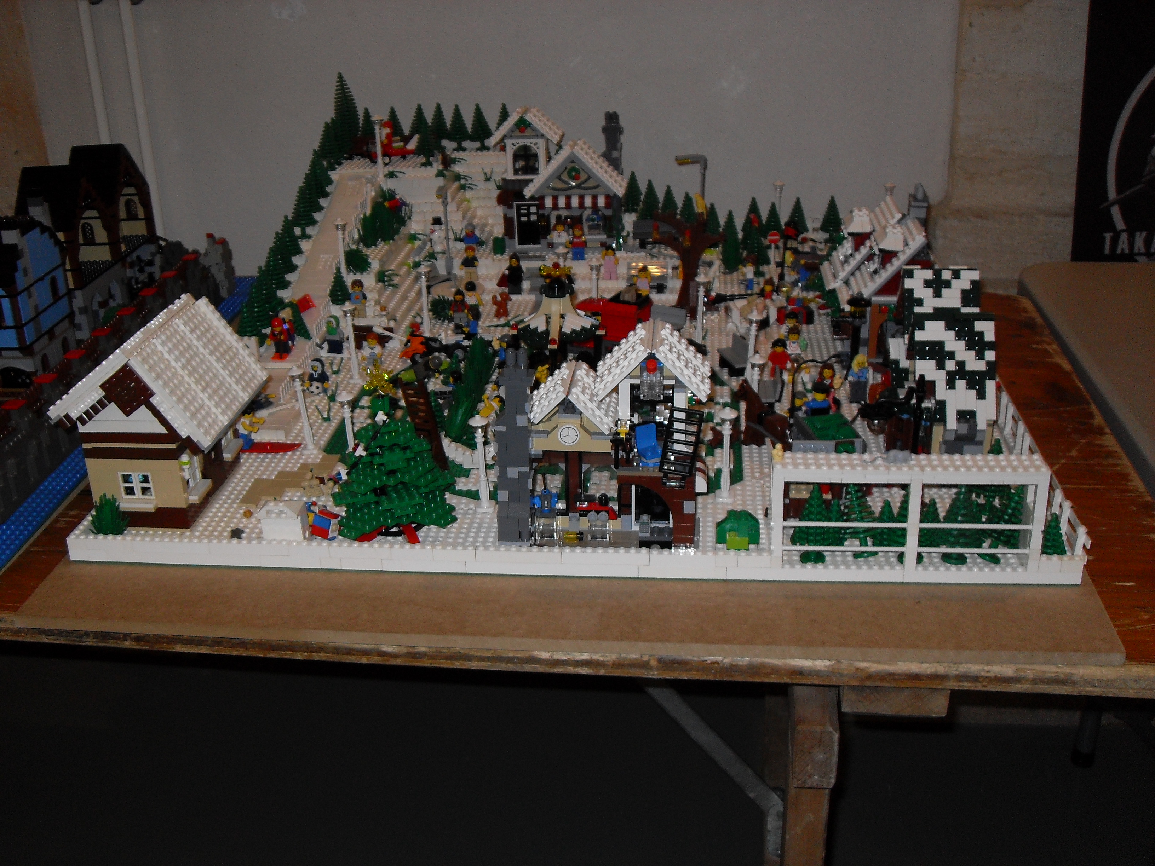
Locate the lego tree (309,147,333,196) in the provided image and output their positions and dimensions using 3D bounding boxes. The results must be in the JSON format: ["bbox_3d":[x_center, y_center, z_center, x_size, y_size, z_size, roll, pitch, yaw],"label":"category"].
[{"bbox_3d":[-0.319,-0.322,1.525,0.030,0.064,0.030,1,23,6],"label":"lego tree"}]

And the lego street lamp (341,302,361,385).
[{"bbox_3d":[-0.230,-0.091,1.250,0.017,0.084,0.017,1,23,6],"label":"lego street lamp"}]

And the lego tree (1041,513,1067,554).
[{"bbox_3d":[0.337,0.073,0.875,0.020,0.037,0.020,1,24,6],"label":"lego tree"}]

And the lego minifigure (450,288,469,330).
[{"bbox_3d":[-0.136,-0.144,1.425,0.023,0.045,0.014,-2,23,1],"label":"lego minifigure"}]

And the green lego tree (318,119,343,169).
[{"bbox_3d":[-0.320,-0.372,1.594,0.033,0.064,0.033,1,23,6],"label":"green lego tree"}]

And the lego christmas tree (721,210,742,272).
[{"bbox_3d":[0.206,-0.262,1.657,0.031,0.072,0.031,1,23,6],"label":"lego christmas tree"}]

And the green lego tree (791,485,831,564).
[{"bbox_3d":[0.167,0.063,0.886,0.029,0.061,0.029,1,24,6],"label":"green lego tree"}]

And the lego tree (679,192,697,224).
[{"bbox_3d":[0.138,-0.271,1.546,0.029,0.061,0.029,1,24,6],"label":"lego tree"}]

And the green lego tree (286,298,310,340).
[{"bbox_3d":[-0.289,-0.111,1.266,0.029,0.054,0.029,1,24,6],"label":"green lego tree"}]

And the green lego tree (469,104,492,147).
[{"bbox_3d":[-0.132,-0.414,1.666,0.033,0.064,0.033,1,23,6],"label":"green lego tree"}]

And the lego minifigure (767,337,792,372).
[{"bbox_3d":[0.196,-0.072,1.197,0.024,0.041,0.014,1,24,6],"label":"lego minifigure"}]

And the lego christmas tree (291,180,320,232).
[{"bbox_3d":[-0.316,-0.255,1.420,0.029,0.063,0.029,1,24,6],"label":"lego christmas tree"}]

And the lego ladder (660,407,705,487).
[{"bbox_3d":[0.075,0.011,0.886,0.024,0.058,0.005,10,16,2],"label":"lego ladder"}]

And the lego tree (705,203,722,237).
[{"bbox_3d":[0.183,-0.284,1.682,0.033,0.063,0.033,1,23,6],"label":"lego tree"}]

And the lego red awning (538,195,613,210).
[{"bbox_3d":[-0.003,-0.281,1.505,0.089,0.017,0.015,1,24,6],"label":"lego red awning"}]

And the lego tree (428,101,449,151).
[{"bbox_3d":[-0.183,-0.405,1.632,0.030,0.064,0.030,1,23,6],"label":"lego tree"}]

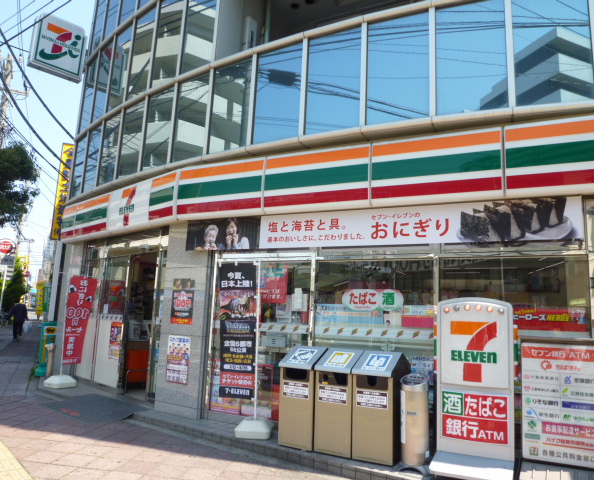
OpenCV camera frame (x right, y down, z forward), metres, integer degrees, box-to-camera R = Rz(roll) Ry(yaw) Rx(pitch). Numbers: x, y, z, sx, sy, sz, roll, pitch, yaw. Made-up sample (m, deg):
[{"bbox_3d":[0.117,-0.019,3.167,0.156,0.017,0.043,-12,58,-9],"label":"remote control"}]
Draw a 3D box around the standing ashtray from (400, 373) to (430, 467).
[{"bbox_3d":[1.100,1.712,4.291,0.290,0.800,0.290,-2,-10,25],"label":"standing ashtray"}]

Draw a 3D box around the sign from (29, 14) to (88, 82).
[{"bbox_3d":[-4.944,-3.955,9.521,1.000,1.130,0.250,11,-13,-42],"label":"sign"}]

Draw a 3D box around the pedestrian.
[{"bbox_3d":[-10.261,3.010,16.968,0.650,1.420,0.550,10,-12,-38],"label":"pedestrian"}]

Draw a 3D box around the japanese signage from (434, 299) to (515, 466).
[{"bbox_3d":[1.633,1.335,4.214,0.710,1.580,0.410,-1,-10,21],"label":"japanese signage"}]

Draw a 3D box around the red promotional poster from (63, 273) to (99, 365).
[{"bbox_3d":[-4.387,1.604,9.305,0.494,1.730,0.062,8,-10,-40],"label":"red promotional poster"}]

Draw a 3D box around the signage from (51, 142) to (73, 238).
[{"bbox_3d":[-7.073,-1.439,14.000,0.500,3.000,0.200,6,-9,-28],"label":"signage"}]

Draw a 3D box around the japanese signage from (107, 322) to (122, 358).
[{"bbox_3d":[-2.808,1.558,7.163,0.355,0.570,0.020,-5,-12,39],"label":"japanese signage"}]

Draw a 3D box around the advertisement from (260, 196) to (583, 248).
[{"bbox_3d":[1.062,-0.148,4.870,3.420,0.430,0.050,-2,-11,28],"label":"advertisement"}]

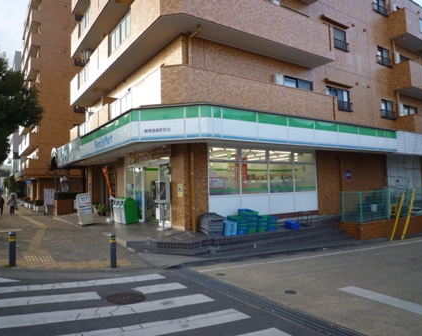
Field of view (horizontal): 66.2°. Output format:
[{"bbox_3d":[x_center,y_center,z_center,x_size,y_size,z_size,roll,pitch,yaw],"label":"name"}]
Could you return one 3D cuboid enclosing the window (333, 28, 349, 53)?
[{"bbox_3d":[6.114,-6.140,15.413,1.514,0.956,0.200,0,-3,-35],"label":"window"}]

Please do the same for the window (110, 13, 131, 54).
[{"bbox_3d":[-3.464,-5.031,12.299,0.147,0.853,2.315,0,-3,-35],"label":"window"}]

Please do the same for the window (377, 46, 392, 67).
[{"bbox_3d":[9.604,-6.110,17.822,1.382,0.956,0.200,0,-3,-35],"label":"window"}]

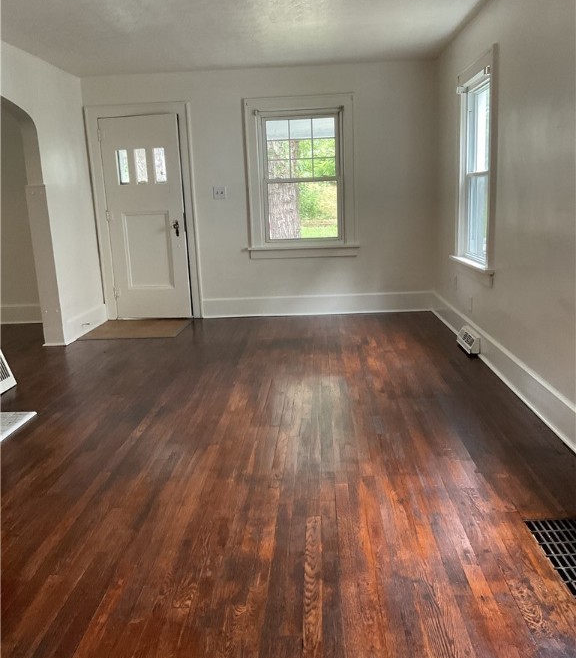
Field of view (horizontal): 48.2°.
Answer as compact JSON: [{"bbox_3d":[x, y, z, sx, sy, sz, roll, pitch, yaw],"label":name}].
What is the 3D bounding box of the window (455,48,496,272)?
[{"bbox_3d":[1.395,-1.203,4.709,0.110,1.435,1.080,-2,12,3],"label":"window"}]

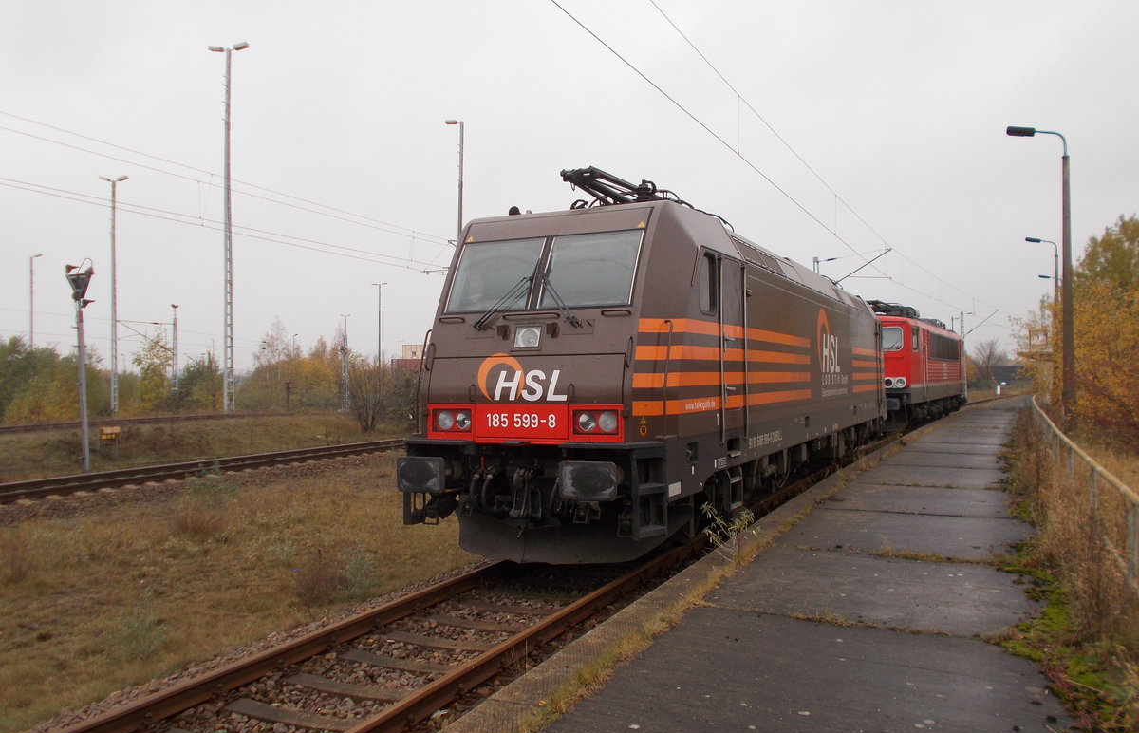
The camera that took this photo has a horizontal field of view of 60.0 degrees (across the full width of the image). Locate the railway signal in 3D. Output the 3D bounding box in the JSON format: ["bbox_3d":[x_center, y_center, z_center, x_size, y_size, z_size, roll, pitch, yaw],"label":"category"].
[{"bbox_3d":[-11.356,-0.005,23.000,0.600,4.950,0.420,-3,-1,23],"label":"railway signal"}]

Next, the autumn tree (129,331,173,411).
[{"bbox_3d":[-25.413,0.403,60.000,2.600,4.900,2.500,0,-1,0],"label":"autumn tree"}]

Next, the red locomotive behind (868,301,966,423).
[{"bbox_3d":[13.900,0.048,40.700,3.050,4.500,19.400,-1,-1,26],"label":"red locomotive behind"}]

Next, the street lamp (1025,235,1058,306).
[{"bbox_3d":[18.814,-1.650,39.211,1.250,6.940,0.300,-1,-1,26],"label":"street lamp"}]

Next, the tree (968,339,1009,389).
[{"bbox_3d":[45.848,-0.157,108.000,4.200,5.760,4.000,0,-1,0],"label":"tree"}]

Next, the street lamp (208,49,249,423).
[{"bbox_3d":[-17.590,-7.118,51.000,2.350,19.260,0.500,-1,-1,23],"label":"street lamp"}]

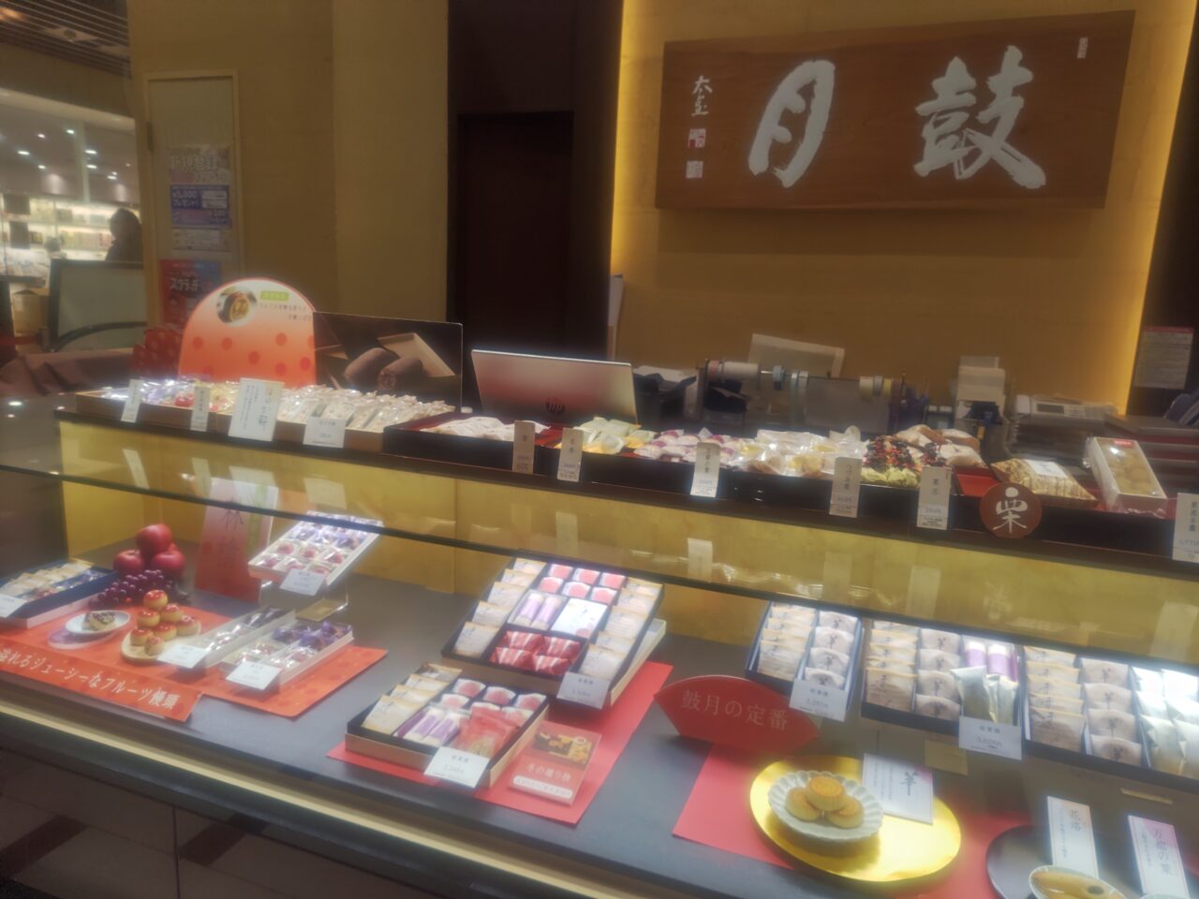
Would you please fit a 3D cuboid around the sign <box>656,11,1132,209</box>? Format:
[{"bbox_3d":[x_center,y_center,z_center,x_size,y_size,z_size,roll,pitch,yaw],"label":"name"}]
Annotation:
[{"bbox_3d":[1.188,-1.444,3.508,1.902,0.751,0.050,6,11,20],"label":"sign"}]

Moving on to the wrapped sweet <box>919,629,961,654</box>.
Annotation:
[{"bbox_3d":[0.557,0.327,1.306,0.062,0.026,0.066,7,44,22],"label":"wrapped sweet"}]

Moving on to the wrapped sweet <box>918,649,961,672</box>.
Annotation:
[{"bbox_3d":[0.535,0.349,1.258,0.062,0.026,0.066,7,44,22],"label":"wrapped sweet"}]

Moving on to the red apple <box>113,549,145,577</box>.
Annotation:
[{"bbox_3d":[-1.090,0.273,1.853,0.072,0.066,0.072,6,11,20],"label":"red apple"}]

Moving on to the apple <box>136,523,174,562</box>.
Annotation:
[{"bbox_3d":[-1.029,0.216,1.845,0.079,0.075,0.079,6,11,20],"label":"apple"}]

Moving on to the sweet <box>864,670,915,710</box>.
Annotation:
[{"bbox_3d":[0.443,0.367,1.217,0.073,0.018,0.073,7,34,22],"label":"sweet"}]

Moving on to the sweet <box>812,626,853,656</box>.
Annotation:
[{"bbox_3d":[0.388,0.333,1.334,0.062,0.026,0.066,7,44,24],"label":"sweet"}]

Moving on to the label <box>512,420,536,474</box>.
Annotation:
[{"bbox_3d":[-0.145,-0.003,1.532,0.043,0.100,0.004,6,8,20],"label":"label"}]

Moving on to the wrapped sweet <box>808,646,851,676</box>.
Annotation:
[{"bbox_3d":[0.366,0.355,1.286,0.062,0.026,0.066,7,44,24],"label":"wrapped sweet"}]

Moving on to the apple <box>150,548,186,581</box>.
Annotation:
[{"bbox_3d":[-1.014,0.273,1.878,0.072,0.067,0.072,6,11,20],"label":"apple"}]

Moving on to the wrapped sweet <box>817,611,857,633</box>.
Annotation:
[{"bbox_3d":[0.407,0.313,1.377,0.062,0.026,0.066,7,44,24],"label":"wrapped sweet"}]

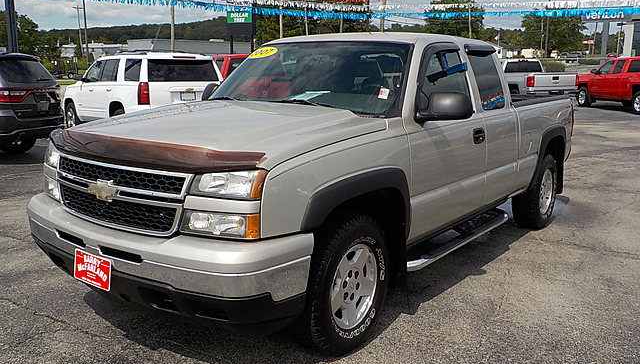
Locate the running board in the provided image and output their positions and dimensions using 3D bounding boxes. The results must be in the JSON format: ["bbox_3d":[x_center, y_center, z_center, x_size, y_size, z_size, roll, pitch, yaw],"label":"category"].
[{"bbox_3d":[0.993,0.403,4.058,0.180,0.100,1.880,8,12,36],"label":"running board"}]

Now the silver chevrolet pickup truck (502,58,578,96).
[{"bbox_3d":[7.850,-3.930,22.300,2.030,1.880,5.840,-2,11,-9],"label":"silver chevrolet pickup truck"}]

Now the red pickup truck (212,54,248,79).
[{"bbox_3d":[-2.100,-2.240,14.300,2.030,1.890,5.800,-7,12,-38],"label":"red pickup truck"}]

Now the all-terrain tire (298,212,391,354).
[{"bbox_3d":[0.097,0.542,3.039,0.262,0.785,0.785,8,12,36],"label":"all-terrain tire"}]

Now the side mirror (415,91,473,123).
[{"bbox_3d":[0.776,-0.466,3.446,0.305,0.180,0.170,8,12,36],"label":"side mirror"}]

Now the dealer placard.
[{"bbox_3d":[-1.127,0.433,2.748,0.305,0.153,0.015,8,8,36],"label":"dealer placard"}]

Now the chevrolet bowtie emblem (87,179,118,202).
[{"bbox_3d":[-1.071,0.042,2.746,0.262,0.100,0.030,8,12,36],"label":"chevrolet bowtie emblem"}]

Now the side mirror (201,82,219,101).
[{"bbox_3d":[-0.849,-0.730,4.634,0.305,0.180,0.170,8,12,36],"label":"side mirror"}]

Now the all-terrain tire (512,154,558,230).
[{"bbox_3d":[2.294,0.088,5.912,0.262,0.785,0.785,8,12,36],"label":"all-terrain tire"}]

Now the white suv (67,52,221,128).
[{"bbox_3d":[-4.320,-2.010,13.000,2.045,1.890,5.180,-8,14,-40],"label":"white suv"}]

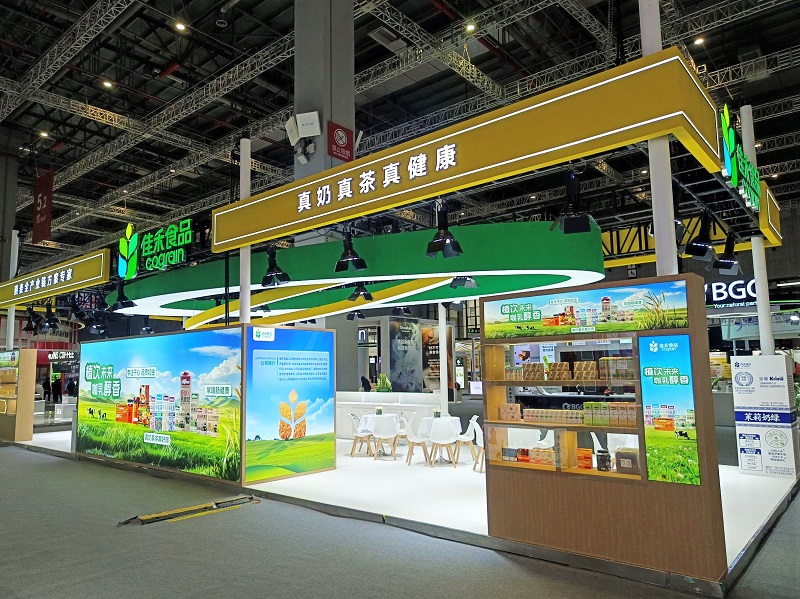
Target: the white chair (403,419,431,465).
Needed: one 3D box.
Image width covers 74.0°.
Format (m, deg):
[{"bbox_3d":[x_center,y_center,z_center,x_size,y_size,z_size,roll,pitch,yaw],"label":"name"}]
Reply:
[{"bbox_3d":[0.281,2.392,9.055,0.490,0.790,0.470,0,-7,-10],"label":"white chair"}]

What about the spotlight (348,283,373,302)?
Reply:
[{"bbox_3d":[-0.677,-0.223,9.100,0.380,0.540,0.380,-1,-7,-4],"label":"spotlight"}]

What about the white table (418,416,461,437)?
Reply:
[{"bbox_3d":[0.715,2.439,9.277,0.730,0.735,0.730,-1,-7,0],"label":"white table"}]

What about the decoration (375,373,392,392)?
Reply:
[{"bbox_3d":[-0.388,1.953,12.500,0.420,0.460,0.400,-1,-7,-2],"label":"decoration"}]

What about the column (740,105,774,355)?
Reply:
[{"bbox_3d":[5.518,-0.254,8.109,0.200,5.650,0.200,-7,-9,38],"label":"column"}]

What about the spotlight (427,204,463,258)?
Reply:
[{"bbox_3d":[0.525,-0.802,6.262,0.391,0.587,0.391,-6,-9,36],"label":"spotlight"}]

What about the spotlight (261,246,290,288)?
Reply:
[{"bbox_3d":[-1.887,-0.517,8.085,0.391,0.587,0.391,-6,-9,36],"label":"spotlight"}]

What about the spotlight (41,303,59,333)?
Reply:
[{"bbox_3d":[-8.182,0.420,12.400,0.360,0.650,0.340,-7,-9,38],"label":"spotlight"}]

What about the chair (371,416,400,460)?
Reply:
[{"bbox_3d":[-0.276,2.572,10.035,0.480,0.820,0.520,-1,-7,0],"label":"chair"}]

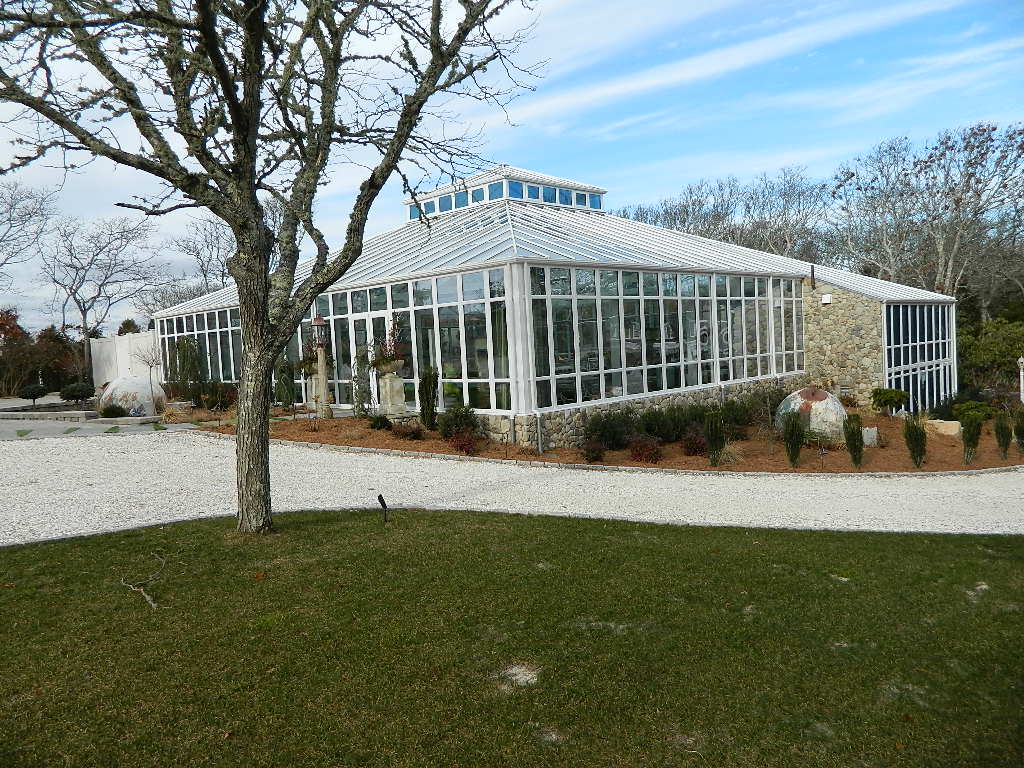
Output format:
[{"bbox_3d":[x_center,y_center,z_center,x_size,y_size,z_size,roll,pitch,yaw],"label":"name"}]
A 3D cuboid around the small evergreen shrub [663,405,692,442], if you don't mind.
[{"bbox_3d":[3.357,0.801,15.000,0.650,0.770,0.650,-2,3,12],"label":"small evergreen shrub"}]

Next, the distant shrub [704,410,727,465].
[{"bbox_3d":[3.220,0.862,11.700,0.350,0.890,0.350,-2,3,15],"label":"distant shrub"}]

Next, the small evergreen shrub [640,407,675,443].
[{"bbox_3d":[2.931,0.842,15.000,0.720,0.700,0.700,-2,3,11],"label":"small evergreen shrub"}]

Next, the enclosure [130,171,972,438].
[{"bbox_3d":[1.456,-3.588,26.089,20.200,8.350,20.200,0,4,44],"label":"enclosure"}]

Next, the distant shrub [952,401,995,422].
[{"bbox_3d":[11.233,0.669,18.000,0.950,0.560,0.900,-1,4,32],"label":"distant shrub"}]

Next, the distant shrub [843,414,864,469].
[{"bbox_3d":[5.357,0.902,11.600,0.310,0.850,0.310,-1,4,25],"label":"distant shrub"}]

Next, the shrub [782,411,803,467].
[{"bbox_3d":[4.340,0.871,11.400,0.350,0.870,0.350,-2,3,21],"label":"shrub"}]

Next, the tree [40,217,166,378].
[{"bbox_3d":[-16.020,-3.275,29.000,4.900,6.600,4.700,-5,3,-28],"label":"tree"}]

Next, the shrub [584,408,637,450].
[{"bbox_3d":[1.872,0.845,14.200,1.020,0.780,0.950,-3,3,7],"label":"shrub"}]

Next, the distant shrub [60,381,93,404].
[{"bbox_3d":[-13.220,0.259,22.500,1.030,0.740,1.000,-5,4,-30],"label":"distant shrub"}]

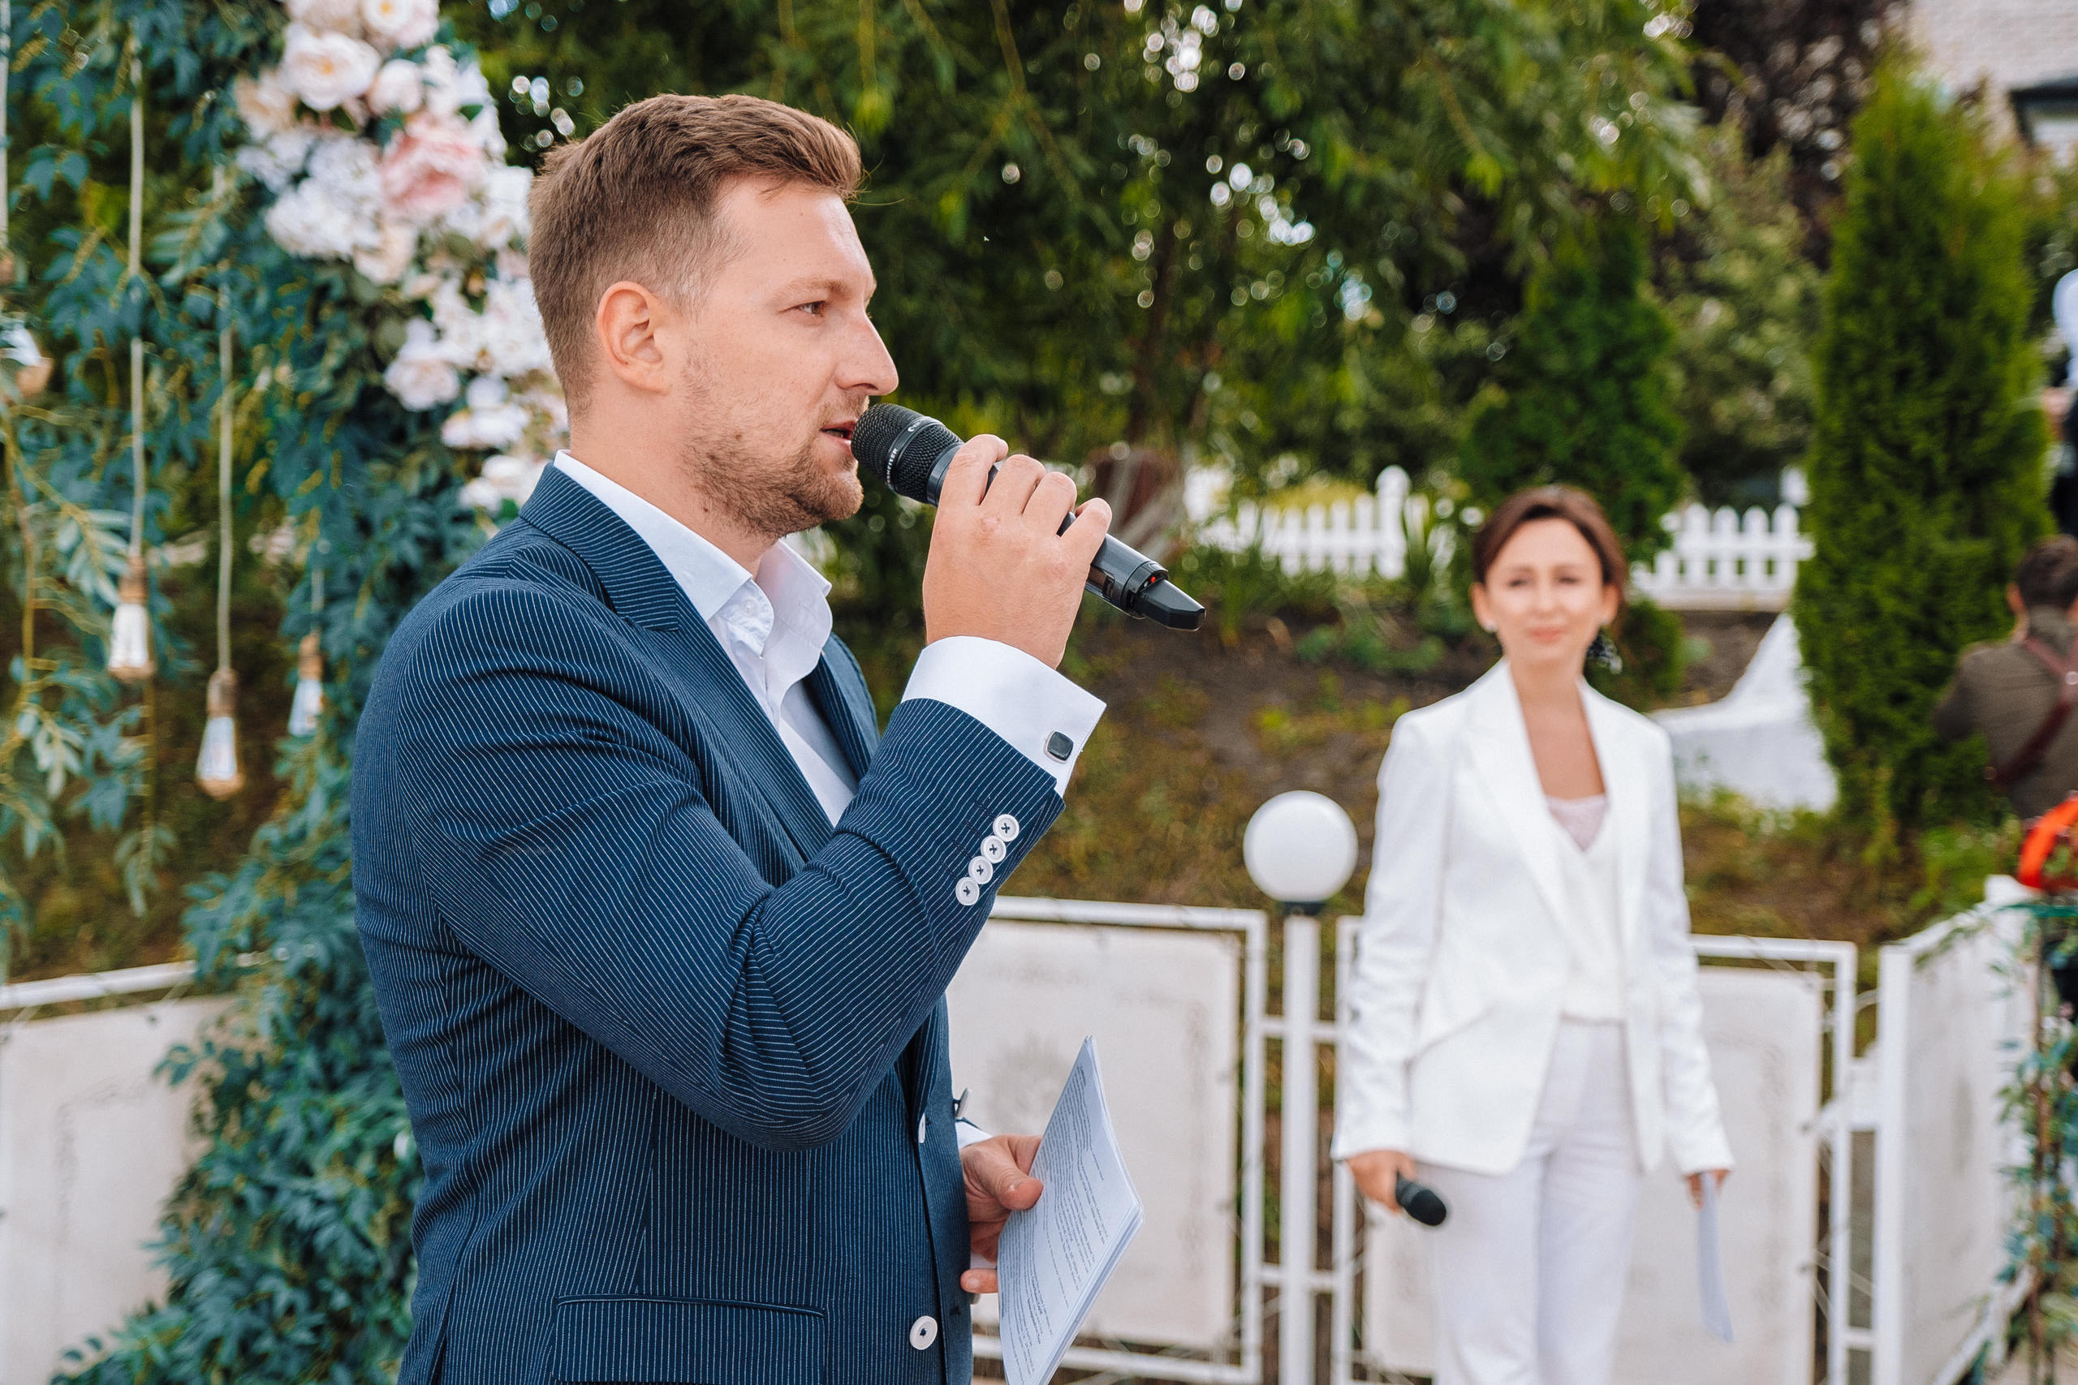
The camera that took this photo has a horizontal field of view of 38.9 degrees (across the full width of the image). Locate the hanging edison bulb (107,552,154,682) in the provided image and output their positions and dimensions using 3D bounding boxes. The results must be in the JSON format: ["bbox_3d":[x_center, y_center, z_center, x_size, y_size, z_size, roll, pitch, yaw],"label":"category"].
[{"bbox_3d":[-1.259,-0.105,4.080,0.064,0.180,0.064,0,2,0],"label":"hanging edison bulb"}]

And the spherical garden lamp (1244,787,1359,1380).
[{"bbox_3d":[0.458,0.751,5.198,0.200,1.157,0.200,0,2,0],"label":"spherical garden lamp"}]

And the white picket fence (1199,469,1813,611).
[{"bbox_3d":[1.759,-0.598,11.421,2.430,0.530,0.100,1,2,24],"label":"white picket fence"}]

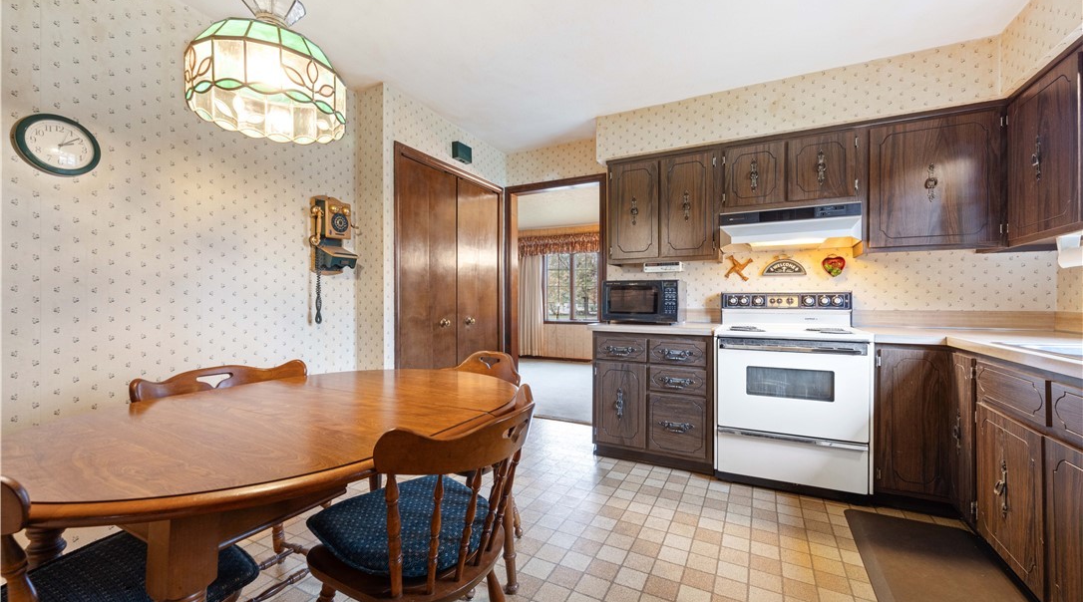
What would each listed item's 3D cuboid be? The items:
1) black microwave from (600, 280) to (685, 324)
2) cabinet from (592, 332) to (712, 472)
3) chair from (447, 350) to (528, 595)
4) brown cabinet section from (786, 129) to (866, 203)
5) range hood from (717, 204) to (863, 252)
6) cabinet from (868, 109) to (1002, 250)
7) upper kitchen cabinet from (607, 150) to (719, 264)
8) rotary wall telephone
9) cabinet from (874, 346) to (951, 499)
[{"bbox_3d":[0.761,0.012,3.088,0.523,0.302,0.380,0,1,28],"label":"black microwave"},{"bbox_3d":[0.834,0.637,2.980,0.772,0.865,0.620,0,1,28],"label":"cabinet"},{"bbox_3d":[-0.349,0.674,1.923,0.515,0.830,0.530,0,1,28],"label":"chair"},{"bbox_3d":[1.758,-0.802,2.647,0.387,0.440,0.330,0,1,28],"label":"brown cabinet section"},{"bbox_3d":[1.584,-0.459,2.740,0.760,0.230,0.335,0,1,28],"label":"range hood"},{"bbox_3d":[2.182,-0.647,2.428,0.568,0.760,0.330,0,1,28],"label":"cabinet"},{"bbox_3d":[0.905,-0.648,3.093,0.765,0.760,0.330,0,1,28],"label":"upper kitchen cabinet"},{"bbox_3d":[-1.209,-0.247,2.469,0.175,0.730,0.280,0,1,28],"label":"rotary wall telephone"},{"bbox_3d":[1.996,0.607,2.375,0.302,0.805,0.610,0,1,28],"label":"cabinet"}]

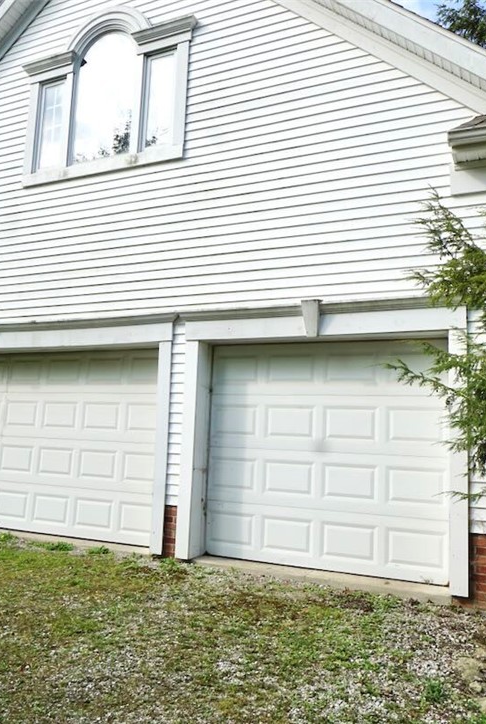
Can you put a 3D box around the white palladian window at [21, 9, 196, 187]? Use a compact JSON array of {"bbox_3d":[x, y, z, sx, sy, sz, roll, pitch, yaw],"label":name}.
[{"bbox_3d":[-1.625,-3.139,6.614,2.505,2.030,0.130,-1,-8,24],"label":"white palladian window"}]

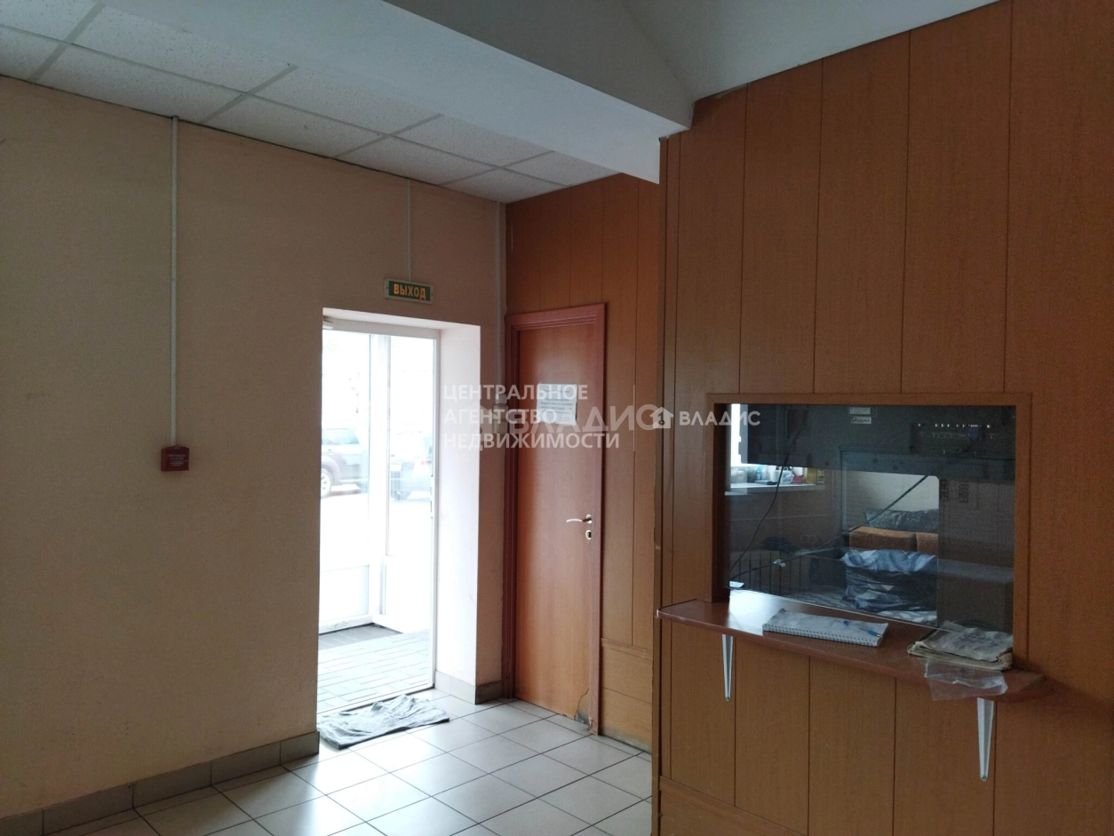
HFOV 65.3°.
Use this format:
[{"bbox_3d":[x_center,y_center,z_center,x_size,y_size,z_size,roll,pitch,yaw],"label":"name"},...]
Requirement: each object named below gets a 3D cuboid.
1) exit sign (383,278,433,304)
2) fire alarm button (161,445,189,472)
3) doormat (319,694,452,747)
[{"bbox_3d":[-0.729,-0.629,4.310,0.282,0.098,0.025,0,1,-44],"label":"exit sign"},{"bbox_3d":[-1.548,0.166,3.523,0.093,0.096,0.043,0,1,-44],"label":"fire alarm button"},{"bbox_3d":[-0.906,1.526,4.419,0.630,0.037,0.420,0,1,-39],"label":"doormat"}]

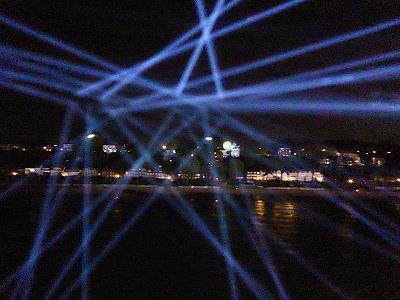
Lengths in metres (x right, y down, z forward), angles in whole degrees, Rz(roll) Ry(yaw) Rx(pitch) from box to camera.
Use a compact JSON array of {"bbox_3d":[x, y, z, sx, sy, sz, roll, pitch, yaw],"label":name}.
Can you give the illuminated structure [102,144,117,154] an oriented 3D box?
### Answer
[{"bbox_3d":[-111.630,-0.310,356.360,16.110,10.300,12.720,1,-6,-7],"label":"illuminated structure"}]

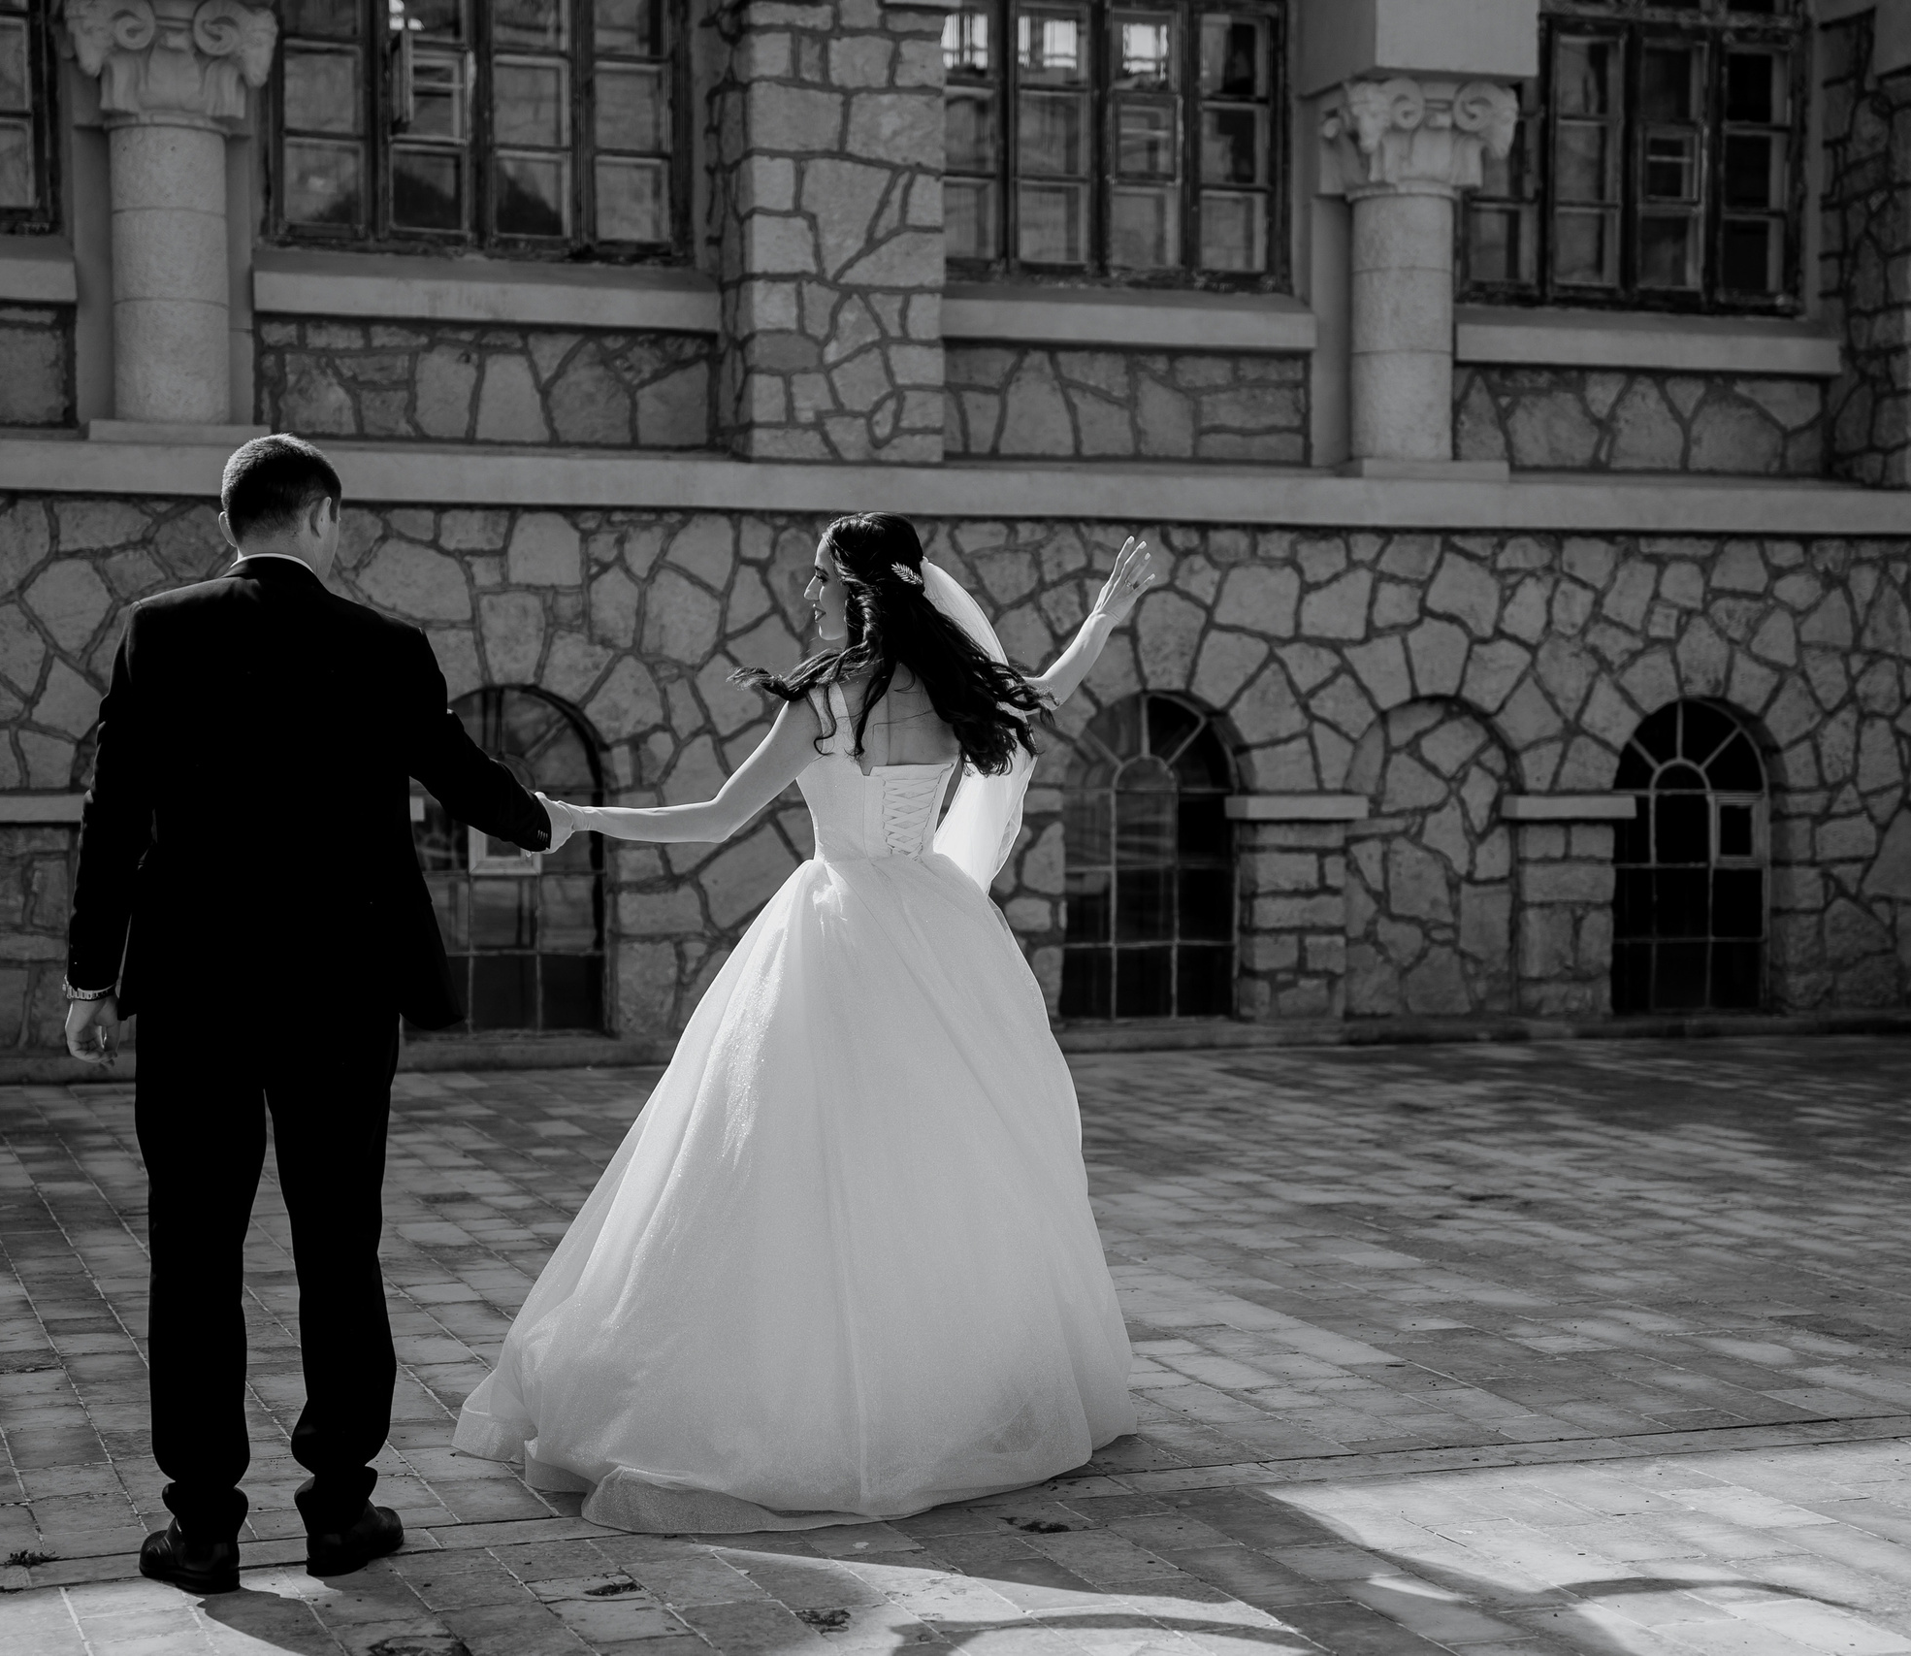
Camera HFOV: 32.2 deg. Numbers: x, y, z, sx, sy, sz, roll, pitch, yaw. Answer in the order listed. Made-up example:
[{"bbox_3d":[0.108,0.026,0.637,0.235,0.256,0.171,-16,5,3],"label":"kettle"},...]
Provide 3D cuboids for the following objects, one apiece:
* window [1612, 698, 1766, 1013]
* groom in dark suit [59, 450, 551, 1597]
[{"bbox_3d":[3.329,0.129,15.149,0.850,1.420,0.150,0,2,-19],"label":"window"},{"bbox_3d":[-1.044,0.275,5.336,0.760,1.800,0.480,0,2,-2],"label":"groom in dark suit"}]

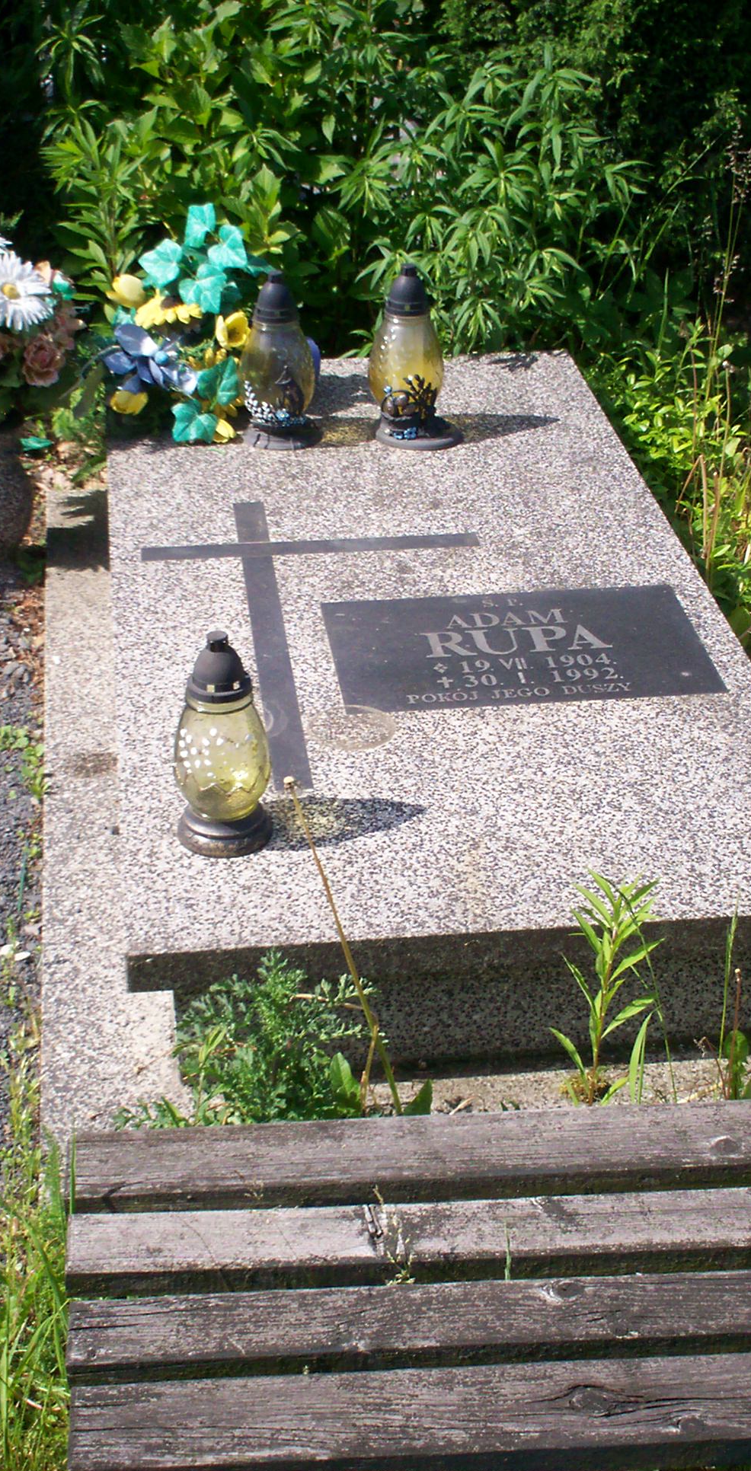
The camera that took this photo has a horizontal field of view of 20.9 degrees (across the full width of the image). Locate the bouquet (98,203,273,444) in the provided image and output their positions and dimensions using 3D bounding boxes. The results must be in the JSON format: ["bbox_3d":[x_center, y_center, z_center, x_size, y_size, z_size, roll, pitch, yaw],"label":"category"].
[{"bbox_3d":[-0.299,-0.668,3.224,0.300,0.340,0.250,-3,30,-7],"label":"bouquet"}]

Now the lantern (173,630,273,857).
[{"bbox_3d":[-0.167,0.003,2.217,0.109,0.252,0.109,-3,30,-7],"label":"lantern"}]

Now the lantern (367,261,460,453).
[{"bbox_3d":[0.065,-0.594,3.168,0.140,0.275,0.128,1,30,1],"label":"lantern"}]

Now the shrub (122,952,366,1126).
[{"bbox_3d":[-0.138,0.325,2.145,0.240,0.210,0.190,-3,30,-7],"label":"shrub"}]

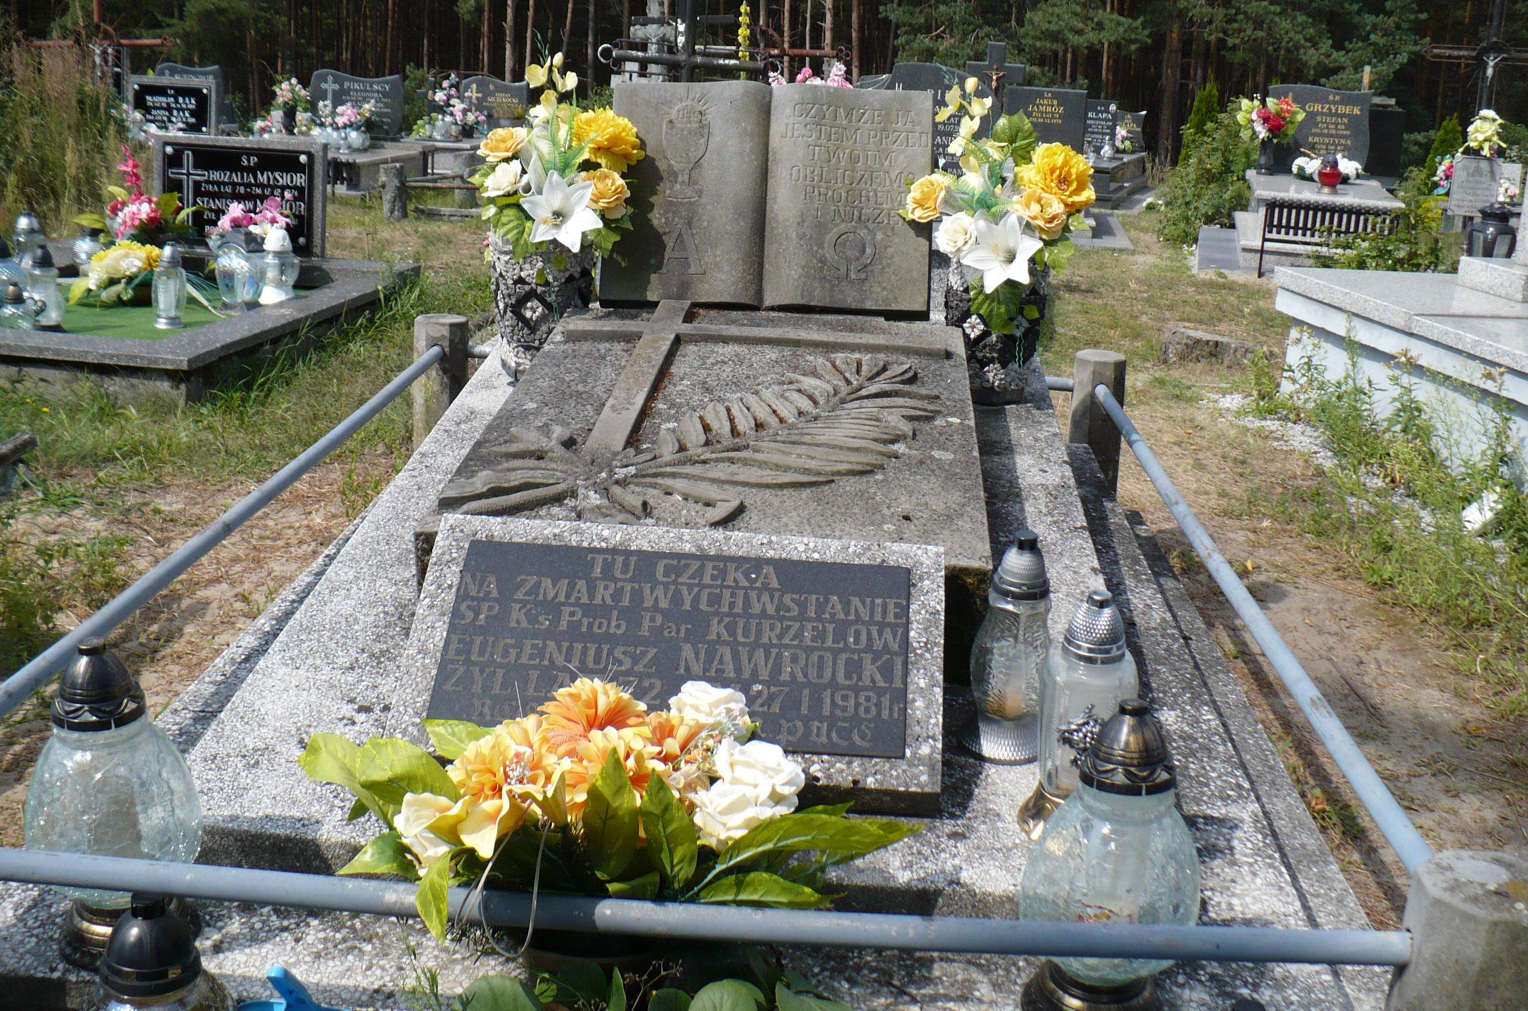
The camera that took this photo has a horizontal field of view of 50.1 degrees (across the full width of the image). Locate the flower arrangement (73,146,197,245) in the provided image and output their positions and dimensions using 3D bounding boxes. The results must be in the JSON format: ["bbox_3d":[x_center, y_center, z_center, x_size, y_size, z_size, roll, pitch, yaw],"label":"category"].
[{"bbox_3d":[-2.292,-1.129,5.950,0.420,0.350,0.300,3,17,3],"label":"flower arrangement"}]

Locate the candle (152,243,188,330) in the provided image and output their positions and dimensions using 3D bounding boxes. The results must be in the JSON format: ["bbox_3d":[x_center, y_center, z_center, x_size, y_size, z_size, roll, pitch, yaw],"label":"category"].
[{"bbox_3d":[-1.809,-0.664,4.954,0.103,0.246,0.103,3,17,3],"label":"candle"}]

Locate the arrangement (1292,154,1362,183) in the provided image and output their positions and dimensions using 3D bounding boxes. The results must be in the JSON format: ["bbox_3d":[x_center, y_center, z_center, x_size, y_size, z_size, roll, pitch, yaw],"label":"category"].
[{"bbox_3d":[3.756,-2.251,10.900,0.460,0.180,0.280,3,17,3],"label":"arrangement"}]

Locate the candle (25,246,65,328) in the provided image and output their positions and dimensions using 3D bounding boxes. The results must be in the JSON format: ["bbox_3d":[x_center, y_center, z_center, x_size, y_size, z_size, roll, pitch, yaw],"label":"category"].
[{"bbox_3d":[-2.317,-0.707,5.247,0.118,0.262,0.118,3,17,3],"label":"candle"}]

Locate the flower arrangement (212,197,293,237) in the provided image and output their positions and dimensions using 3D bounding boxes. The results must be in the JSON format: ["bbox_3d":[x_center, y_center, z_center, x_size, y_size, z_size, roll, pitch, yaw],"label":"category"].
[{"bbox_3d":[-1.629,-0.918,5.200,0.260,0.130,0.200,3,17,3],"label":"flower arrangement"}]

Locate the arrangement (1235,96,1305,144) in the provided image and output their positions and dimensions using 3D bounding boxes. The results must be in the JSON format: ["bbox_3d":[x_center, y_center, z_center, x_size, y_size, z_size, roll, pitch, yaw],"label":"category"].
[{"bbox_3d":[2.913,-2.219,9.400,0.400,0.280,0.330,3,17,3],"label":"arrangement"}]

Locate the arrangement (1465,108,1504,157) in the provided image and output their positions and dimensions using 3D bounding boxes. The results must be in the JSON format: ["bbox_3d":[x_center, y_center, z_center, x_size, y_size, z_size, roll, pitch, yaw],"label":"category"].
[{"bbox_3d":[4.591,-2.372,10.400,0.260,0.320,0.220,3,17,3],"label":"arrangement"}]

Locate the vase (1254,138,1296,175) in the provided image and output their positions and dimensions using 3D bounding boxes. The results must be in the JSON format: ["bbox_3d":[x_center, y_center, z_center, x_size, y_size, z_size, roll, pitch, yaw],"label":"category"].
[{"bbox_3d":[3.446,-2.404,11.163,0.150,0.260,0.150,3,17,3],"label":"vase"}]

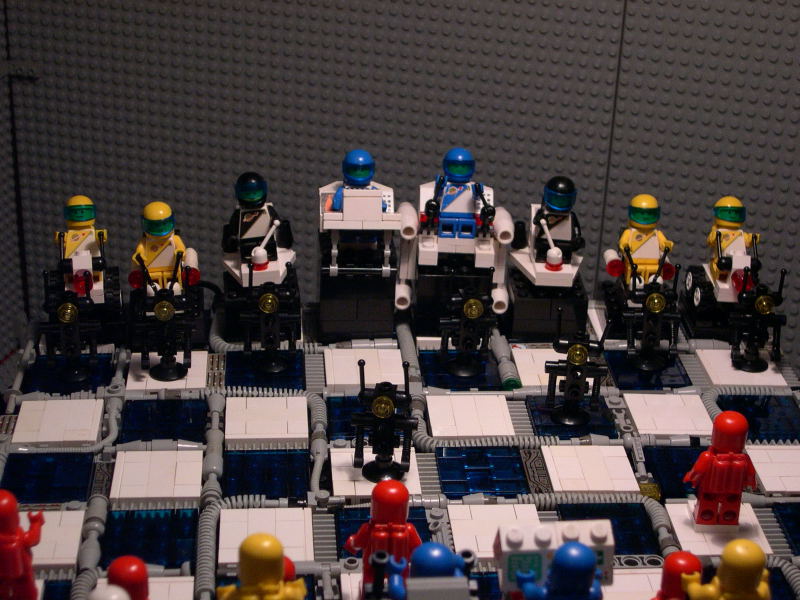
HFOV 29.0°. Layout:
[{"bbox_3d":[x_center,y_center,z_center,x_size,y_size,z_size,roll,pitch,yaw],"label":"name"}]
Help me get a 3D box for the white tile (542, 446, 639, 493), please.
[{"bbox_3d":[0.071,0.065,0.580,0.032,0.003,0.032,0,26,-5],"label":"white tile"}]

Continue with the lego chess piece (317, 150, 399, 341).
[{"bbox_3d":[-0.017,-0.026,0.663,0.034,0.081,0.034,0,26,-5],"label":"lego chess piece"}]

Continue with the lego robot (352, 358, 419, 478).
[{"bbox_3d":[-0.005,0.043,0.563,0.025,0.045,0.020,2,26,1],"label":"lego robot"}]

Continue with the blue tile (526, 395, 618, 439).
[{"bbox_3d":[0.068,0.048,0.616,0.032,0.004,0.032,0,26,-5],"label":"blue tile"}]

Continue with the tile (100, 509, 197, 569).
[{"bbox_3d":[-0.086,0.083,0.531,0.032,0.004,0.032,0,26,-5],"label":"tile"}]

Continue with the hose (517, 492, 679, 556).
[{"bbox_3d":[0.070,0.081,0.557,0.053,0.007,0.036,0,27,-5],"label":"hose"}]

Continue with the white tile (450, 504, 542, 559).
[{"bbox_3d":[0.033,0.082,0.540,0.032,0.003,0.032,0,26,-5],"label":"white tile"}]

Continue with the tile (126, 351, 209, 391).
[{"bbox_3d":[-0.095,0.030,0.638,0.032,0.003,0.032,0,26,-5],"label":"tile"}]

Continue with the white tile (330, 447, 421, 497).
[{"bbox_3d":[-0.009,0.066,0.581,0.032,0.004,0.032,0,27,-5],"label":"white tile"}]

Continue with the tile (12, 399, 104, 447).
[{"bbox_3d":[-0.132,0.048,0.600,0.032,0.004,0.032,0,26,-5],"label":"tile"}]

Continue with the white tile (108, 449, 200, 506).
[{"bbox_3d":[-0.089,0.065,0.567,0.032,0.003,0.032,0,26,-5],"label":"white tile"}]

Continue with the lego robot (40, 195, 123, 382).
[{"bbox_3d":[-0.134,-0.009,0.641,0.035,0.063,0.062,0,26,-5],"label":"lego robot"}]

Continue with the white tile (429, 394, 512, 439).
[{"bbox_3d":[0.028,0.048,0.613,0.032,0.004,0.032,0,26,-5],"label":"white tile"}]

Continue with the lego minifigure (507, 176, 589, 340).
[{"bbox_3d":[0.064,-0.021,0.670,0.033,0.071,0.035,0,26,-5],"label":"lego minifigure"}]

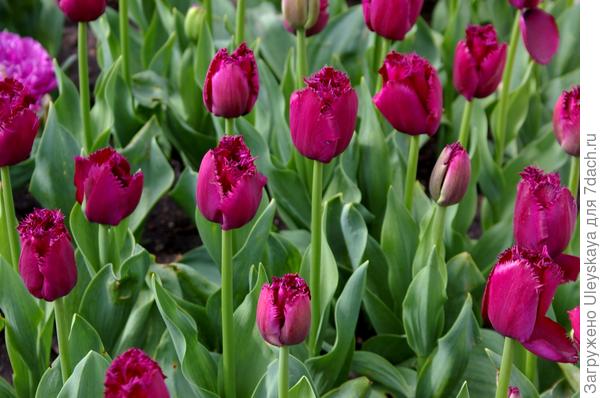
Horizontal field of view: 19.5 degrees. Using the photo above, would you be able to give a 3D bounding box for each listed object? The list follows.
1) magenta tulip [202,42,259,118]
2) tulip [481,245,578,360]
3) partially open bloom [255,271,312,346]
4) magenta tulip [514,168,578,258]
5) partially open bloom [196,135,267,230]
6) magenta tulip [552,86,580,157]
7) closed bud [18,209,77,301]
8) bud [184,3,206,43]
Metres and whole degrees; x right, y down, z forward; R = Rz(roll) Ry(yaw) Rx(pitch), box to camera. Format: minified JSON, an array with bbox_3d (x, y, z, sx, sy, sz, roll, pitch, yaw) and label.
[{"bbox_3d":[-0.065,-0.111,1.630,0.052,0.068,0.052,0,30,0],"label":"magenta tulip"},{"bbox_3d":[0.185,0.084,1.400,0.077,0.090,0.062,9,30,0],"label":"tulip"},{"bbox_3d":[-0.013,0.090,1.420,0.044,0.058,0.044,0,30,0],"label":"partially open bloom"},{"bbox_3d":[0.209,0.011,1.490,0.052,0.075,0.052,-9,30,0],"label":"magenta tulip"},{"bbox_3d":[-0.058,-0.014,1.480,0.058,0.078,0.056,2,30,0],"label":"partially open bloom"},{"bbox_3d":[0.252,-0.071,1.610,0.040,0.066,0.040,0,30,0],"label":"magenta tulip"},{"bbox_3d":[-0.208,0.046,1.440,0.048,0.073,0.048,0,30,0],"label":"closed bud"},{"bbox_3d":[-0.112,-0.189,1.880,0.025,0.043,0.025,0,30,0],"label":"bud"}]

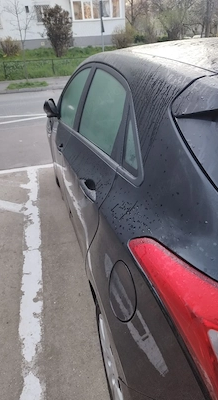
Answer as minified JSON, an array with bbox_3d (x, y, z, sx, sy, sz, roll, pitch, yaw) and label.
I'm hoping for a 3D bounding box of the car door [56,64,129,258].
[{"bbox_3d":[-0.064,-0.134,1.541,0.270,1.130,0.930,-8,29,-12],"label":"car door"}]

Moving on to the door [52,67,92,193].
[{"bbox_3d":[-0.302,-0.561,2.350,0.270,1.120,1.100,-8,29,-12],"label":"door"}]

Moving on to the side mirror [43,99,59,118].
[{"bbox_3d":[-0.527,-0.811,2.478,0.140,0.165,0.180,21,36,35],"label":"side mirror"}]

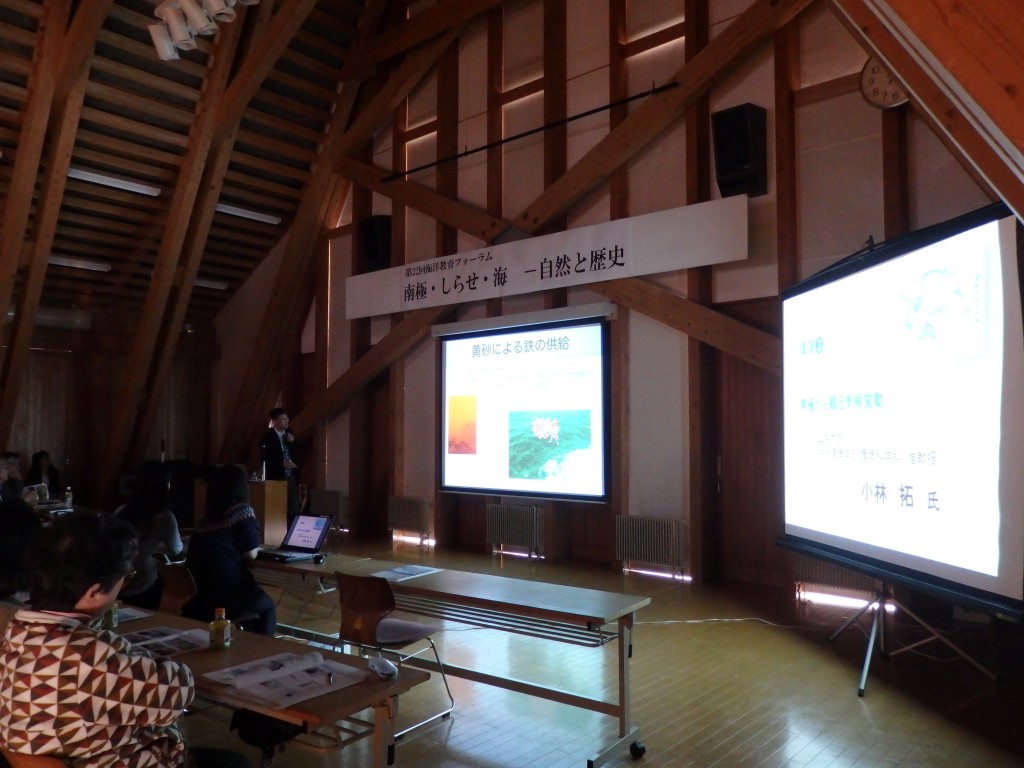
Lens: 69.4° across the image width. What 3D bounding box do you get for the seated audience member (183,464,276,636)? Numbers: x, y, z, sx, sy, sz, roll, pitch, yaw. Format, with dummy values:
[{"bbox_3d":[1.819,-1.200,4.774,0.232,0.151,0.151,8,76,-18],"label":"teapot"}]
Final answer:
[{"bbox_3d":[-1.607,1.105,4.191,0.460,1.270,0.650,-3,-5,42],"label":"seated audience member"}]

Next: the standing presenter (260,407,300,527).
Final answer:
[{"bbox_3d":[-2.542,1.127,8.046,0.380,1.710,0.460,-3,-5,37],"label":"standing presenter"}]

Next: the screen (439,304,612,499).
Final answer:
[{"bbox_3d":[0.034,0.262,8.583,2.650,2.090,0.110,-3,-5,40],"label":"screen"}]

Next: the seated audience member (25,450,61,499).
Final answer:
[{"bbox_3d":[-5.543,1.416,8.776,0.480,1.219,0.680,3,-5,-42],"label":"seated audience member"}]

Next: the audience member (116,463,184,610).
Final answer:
[{"bbox_3d":[-2.232,1.138,4.643,0.660,1.260,0.460,4,-5,-45],"label":"audience member"}]

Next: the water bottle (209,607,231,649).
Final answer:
[{"bbox_3d":[-1.031,0.855,2.617,0.066,0.140,0.066,-2,-4,34],"label":"water bottle"}]

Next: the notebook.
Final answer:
[{"bbox_3d":[-1.294,0.930,4.479,0.320,0.225,0.345,-2,-4,35],"label":"notebook"}]

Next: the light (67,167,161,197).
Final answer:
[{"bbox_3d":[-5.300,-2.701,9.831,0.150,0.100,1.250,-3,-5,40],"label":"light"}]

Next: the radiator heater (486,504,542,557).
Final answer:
[{"bbox_3d":[0.035,1.726,8.683,0.740,0.580,0.130,-3,-5,40],"label":"radiator heater"}]

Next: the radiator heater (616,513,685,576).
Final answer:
[{"bbox_3d":[1.406,1.656,7.550,0.740,0.580,0.130,-3,-5,40],"label":"radiator heater"}]

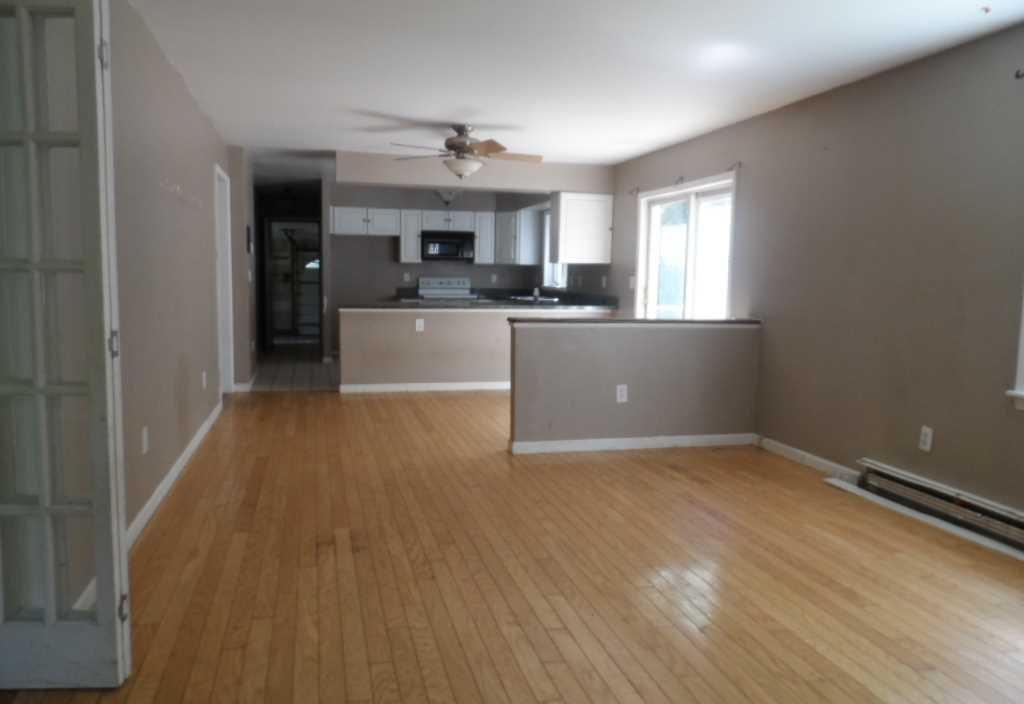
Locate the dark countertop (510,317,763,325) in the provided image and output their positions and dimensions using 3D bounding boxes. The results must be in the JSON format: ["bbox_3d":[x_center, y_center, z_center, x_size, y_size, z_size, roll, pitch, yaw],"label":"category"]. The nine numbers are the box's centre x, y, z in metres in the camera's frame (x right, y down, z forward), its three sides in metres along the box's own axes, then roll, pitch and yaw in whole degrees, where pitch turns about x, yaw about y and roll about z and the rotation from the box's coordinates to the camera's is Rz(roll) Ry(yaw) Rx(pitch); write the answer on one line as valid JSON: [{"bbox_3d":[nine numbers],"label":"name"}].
[{"bbox_3d":[0.908,-0.224,5.078,1.910,0.030,0.150,0,6,-16],"label":"dark countertop"}]

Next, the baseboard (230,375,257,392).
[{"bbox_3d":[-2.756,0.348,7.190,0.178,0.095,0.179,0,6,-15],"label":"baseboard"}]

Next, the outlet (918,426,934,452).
[{"bbox_3d":[2.244,0.472,3.849,0.010,0.122,0.077,0,6,-16],"label":"outlet"}]

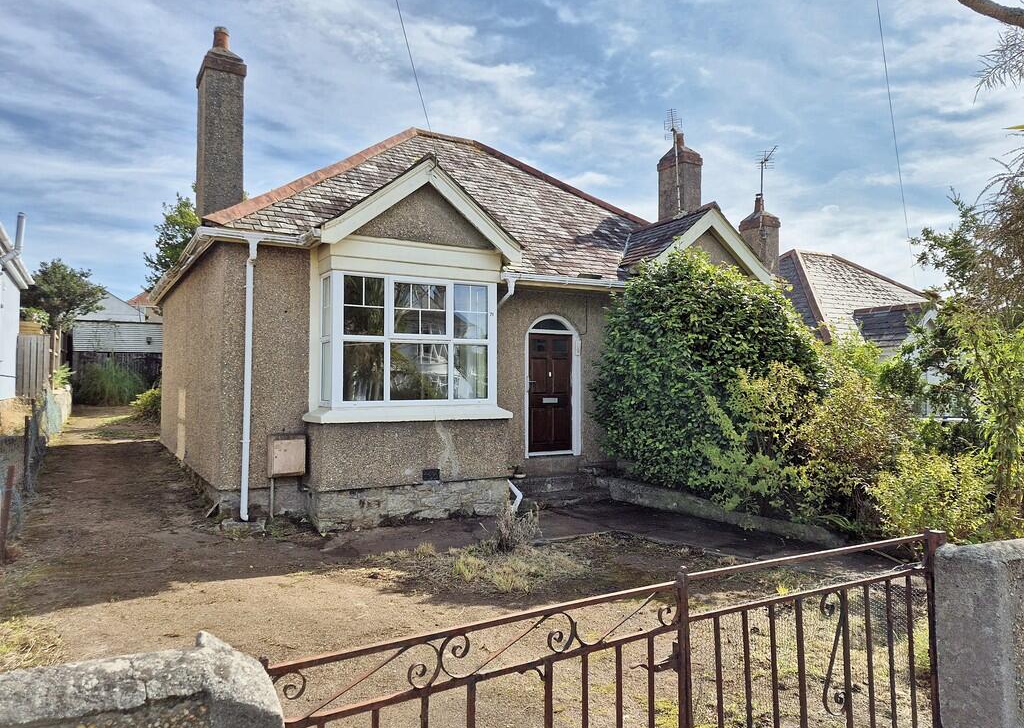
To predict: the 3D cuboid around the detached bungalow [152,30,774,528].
[{"bbox_3d":[-1.377,-1.441,14.801,10.940,7.250,9.800,1,-2,-31],"label":"detached bungalow"}]

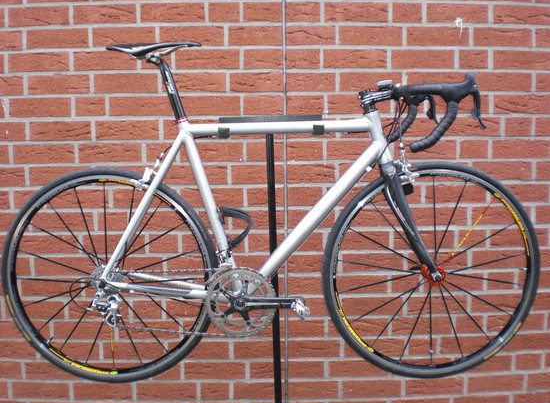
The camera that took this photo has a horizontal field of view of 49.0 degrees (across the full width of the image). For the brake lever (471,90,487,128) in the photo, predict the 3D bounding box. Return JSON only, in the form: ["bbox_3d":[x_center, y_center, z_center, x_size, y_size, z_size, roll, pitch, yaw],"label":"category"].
[{"bbox_3d":[0.532,-0.242,1.577,0.043,0.103,0.030,-1,8,0],"label":"brake lever"}]

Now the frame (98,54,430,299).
[{"bbox_3d":[-0.024,-0.070,1.811,1.003,0.737,0.140,-1,8,0],"label":"frame"}]

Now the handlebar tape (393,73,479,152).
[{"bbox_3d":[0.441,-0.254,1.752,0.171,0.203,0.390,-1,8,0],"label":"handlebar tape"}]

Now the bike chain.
[{"bbox_3d":[-0.254,0.303,1.815,0.494,0.220,0.032,-1,8,0],"label":"bike chain"}]

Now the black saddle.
[{"bbox_3d":[-0.352,-0.440,1.760,0.277,0.049,0.136,-1,8,0],"label":"black saddle"}]

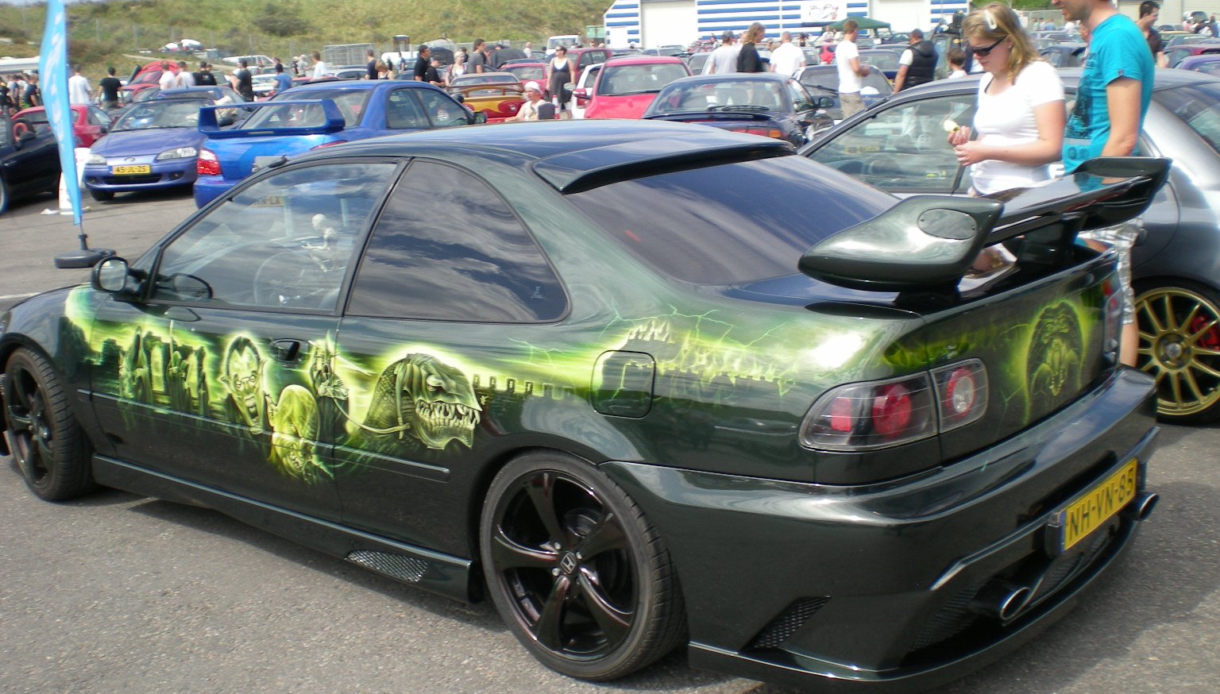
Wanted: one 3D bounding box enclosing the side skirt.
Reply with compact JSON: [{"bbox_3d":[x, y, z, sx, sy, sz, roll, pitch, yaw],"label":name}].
[{"bbox_3d":[-1.062,0.529,4.189,1.920,0.150,0.120,7,16,39],"label":"side skirt"}]

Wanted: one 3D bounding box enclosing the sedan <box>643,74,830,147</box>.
[{"bbox_3d":[1.473,-2.356,14.828,1.700,1.300,4.300,1,12,15],"label":"sedan"}]

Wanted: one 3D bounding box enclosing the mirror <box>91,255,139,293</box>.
[{"bbox_3d":[-1.596,-0.233,4.318,0.110,0.125,0.190,7,16,39],"label":"mirror"}]

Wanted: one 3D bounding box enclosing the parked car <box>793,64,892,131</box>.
[{"bbox_3d":[3.428,-3.484,19.700,1.710,1.310,4.350,0,12,10],"label":"parked car"}]

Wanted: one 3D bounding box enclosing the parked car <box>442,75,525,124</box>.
[{"bbox_3d":[-2.343,-4.575,25.675,1.700,1.280,4.200,-3,12,-4],"label":"parked car"}]

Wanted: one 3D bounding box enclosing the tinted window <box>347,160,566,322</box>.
[{"bbox_3d":[-0.372,-0.285,3.545,0.780,0.450,0.070,3,-12,38],"label":"tinted window"}]

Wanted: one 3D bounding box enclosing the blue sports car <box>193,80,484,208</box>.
[{"bbox_3d":[-2.211,-1.935,13.336,1.740,1.440,4.410,2,13,20],"label":"blue sports car"}]

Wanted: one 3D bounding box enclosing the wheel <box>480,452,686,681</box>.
[{"bbox_3d":[-0.048,0.526,3.414,0.590,0.590,0.210,7,15,38],"label":"wheel"}]

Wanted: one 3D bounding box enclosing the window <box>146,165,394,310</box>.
[{"bbox_3d":[-1.025,-0.338,4.002,1.050,0.460,0.070,7,-5,38],"label":"window"}]

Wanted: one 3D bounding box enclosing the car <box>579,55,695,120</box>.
[{"bbox_3d":[0.521,-3.384,19.106,1.660,1.450,3.850,-2,12,4],"label":"car"}]

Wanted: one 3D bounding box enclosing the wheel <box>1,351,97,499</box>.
[{"bbox_3d":[-2.048,0.265,5.005,0.210,0.595,0.595,-14,17,-43],"label":"wheel"}]

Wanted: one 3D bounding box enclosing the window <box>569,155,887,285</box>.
[{"bbox_3d":[0.445,-0.404,3.757,0.660,0.100,1.200,38,33,27],"label":"window"}]

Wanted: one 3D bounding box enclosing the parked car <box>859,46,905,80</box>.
[{"bbox_3d":[6.042,-6.333,31.500,1.700,1.420,4.100,0,12,12],"label":"parked car"}]

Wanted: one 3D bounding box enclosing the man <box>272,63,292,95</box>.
[{"bbox_3d":[-8.044,-6.130,33.000,0.380,1.730,0.500,8,16,40],"label":"man"}]

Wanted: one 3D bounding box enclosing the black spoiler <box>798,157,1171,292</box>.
[{"bbox_3d":[0.993,-0.303,3.281,0.480,0.260,1.360,7,15,38],"label":"black spoiler"}]

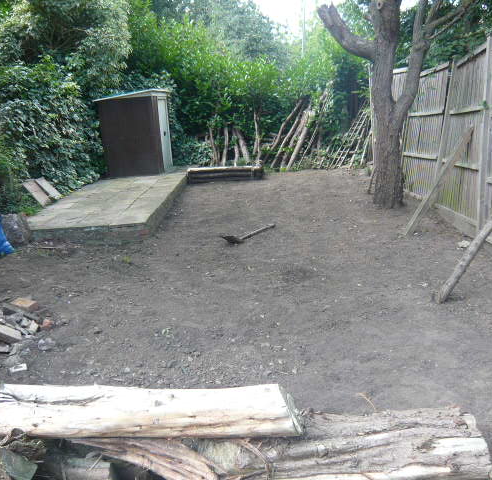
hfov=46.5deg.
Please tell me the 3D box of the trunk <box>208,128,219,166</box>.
[{"bbox_3d":[-0.826,-2.380,14.676,0.100,1.000,0.100,-9,7,2],"label":"trunk"}]

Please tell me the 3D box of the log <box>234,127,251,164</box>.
[{"bbox_3d":[-0.089,-2.392,14.705,0.160,1.027,0.150,-17,4,3],"label":"log"}]

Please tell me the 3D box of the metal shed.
[{"bbox_3d":[-2.635,-2.576,13.946,1.380,1.840,1.750,-2,12,-2],"label":"metal shed"}]

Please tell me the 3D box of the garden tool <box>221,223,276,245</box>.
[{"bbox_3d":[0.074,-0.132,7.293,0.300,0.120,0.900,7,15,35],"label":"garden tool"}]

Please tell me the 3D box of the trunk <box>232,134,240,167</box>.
[{"bbox_3d":[-0.263,-2.294,14.699,0.120,0.813,0.100,-3,5,0],"label":"trunk"}]

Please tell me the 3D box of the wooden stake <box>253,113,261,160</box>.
[{"bbox_3d":[0.269,-2.625,14.656,0.110,1.253,0.100,-4,6,0],"label":"wooden stake"}]

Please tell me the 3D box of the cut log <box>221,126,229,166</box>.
[{"bbox_3d":[-0.532,-2.380,14.678,0.110,0.989,0.100,4,7,-1],"label":"cut log"}]

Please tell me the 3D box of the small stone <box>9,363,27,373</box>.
[{"bbox_3d":[-1.396,0.787,3.542,0.100,0.035,0.060,-5,13,-14],"label":"small stone"}]

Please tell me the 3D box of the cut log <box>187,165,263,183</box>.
[{"bbox_3d":[-0.484,-1.517,13.148,1.663,0.330,0.280,-2,12,0],"label":"cut log"}]

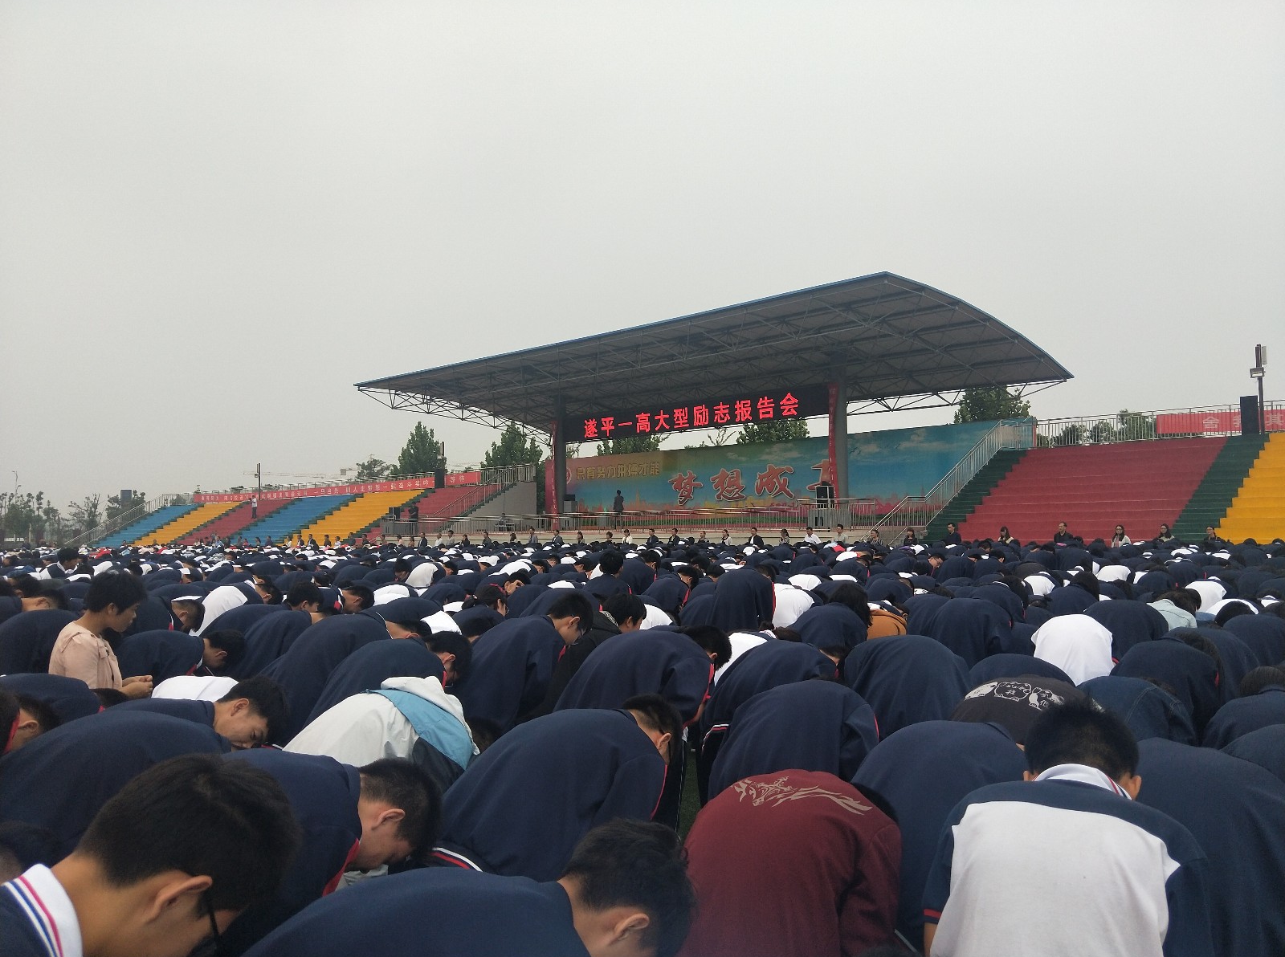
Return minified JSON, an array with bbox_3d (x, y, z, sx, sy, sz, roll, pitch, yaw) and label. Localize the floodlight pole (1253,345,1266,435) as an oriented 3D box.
[{"bbox_3d":[21.622,-3.129,32.500,0.480,3.150,0.450,-3,-4,36],"label":"floodlight pole"}]

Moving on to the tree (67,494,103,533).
[{"bbox_3d":[-73.314,5.901,121.878,4.900,7.740,4.900,-3,-5,42],"label":"tree"}]

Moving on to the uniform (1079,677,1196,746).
[{"bbox_3d":[1.937,1.052,3.650,0.500,0.580,0.580,-3,-4,36],"label":"uniform"}]

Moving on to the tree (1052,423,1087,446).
[{"bbox_3d":[23.879,0.831,52.061,3.200,7.910,3.200,-3,-5,42],"label":"tree"}]

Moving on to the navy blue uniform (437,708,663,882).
[{"bbox_3d":[-0.290,1.030,3.000,0.520,0.600,0.660,-3,-4,36],"label":"navy blue uniform"}]

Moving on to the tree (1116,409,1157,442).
[{"bbox_3d":[31.967,-0.032,60.000,3.000,8.800,3.000,-3,-4,36],"label":"tree"}]

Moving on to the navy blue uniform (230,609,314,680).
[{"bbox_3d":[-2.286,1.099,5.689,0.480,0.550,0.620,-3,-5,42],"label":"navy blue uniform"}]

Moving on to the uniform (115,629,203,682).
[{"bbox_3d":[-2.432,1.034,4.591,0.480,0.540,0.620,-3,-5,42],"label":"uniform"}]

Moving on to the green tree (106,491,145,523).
[{"bbox_3d":[-47.309,4.092,85.000,4.000,6.300,4.000,-3,-4,36],"label":"green tree"}]

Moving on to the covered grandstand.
[{"bbox_3d":[1.937,-0.672,46.118,31.100,9.700,17.700,-3,-5,42],"label":"covered grandstand"}]

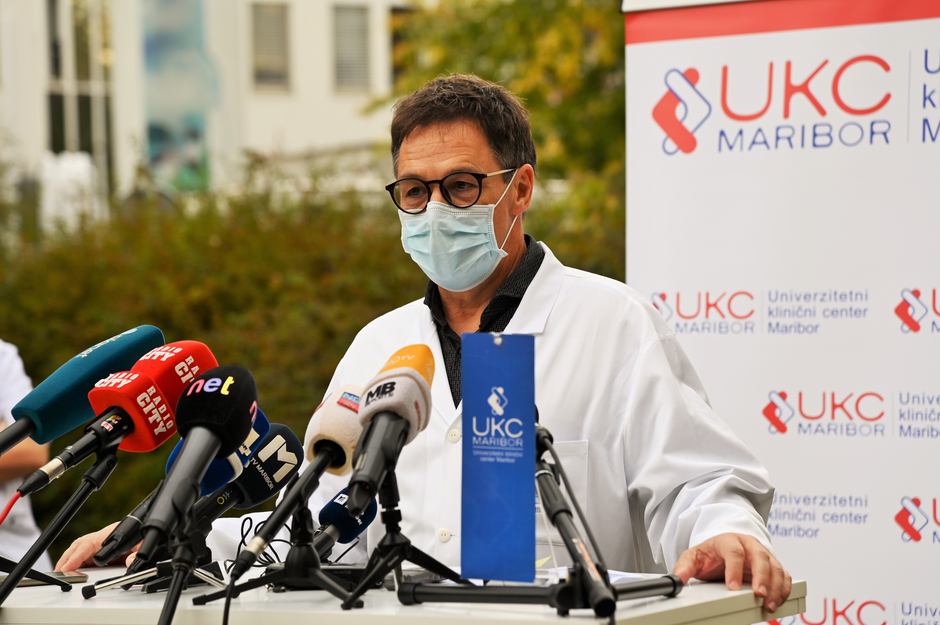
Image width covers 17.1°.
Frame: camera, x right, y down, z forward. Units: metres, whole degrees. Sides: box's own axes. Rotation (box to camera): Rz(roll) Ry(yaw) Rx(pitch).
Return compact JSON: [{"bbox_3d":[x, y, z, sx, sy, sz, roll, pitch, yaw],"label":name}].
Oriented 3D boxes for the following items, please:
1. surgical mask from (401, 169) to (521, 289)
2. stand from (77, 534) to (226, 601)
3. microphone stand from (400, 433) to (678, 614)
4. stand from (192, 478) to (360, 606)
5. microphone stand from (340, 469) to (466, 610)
[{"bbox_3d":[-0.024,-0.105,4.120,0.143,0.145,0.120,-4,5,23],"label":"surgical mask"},{"bbox_3d":[-0.363,0.289,3.627,0.172,0.085,0.189,0,-1,5],"label":"stand"},{"bbox_3d":[0.083,0.229,3.506,0.335,0.200,0.308,0,-1,-2],"label":"microphone stand"},{"bbox_3d":[-0.213,0.257,3.539,0.193,0.145,0.209,0,-1,6],"label":"stand"},{"bbox_3d":[-0.061,0.250,3.534,0.190,0.160,0.206,0,-1,6],"label":"microphone stand"}]

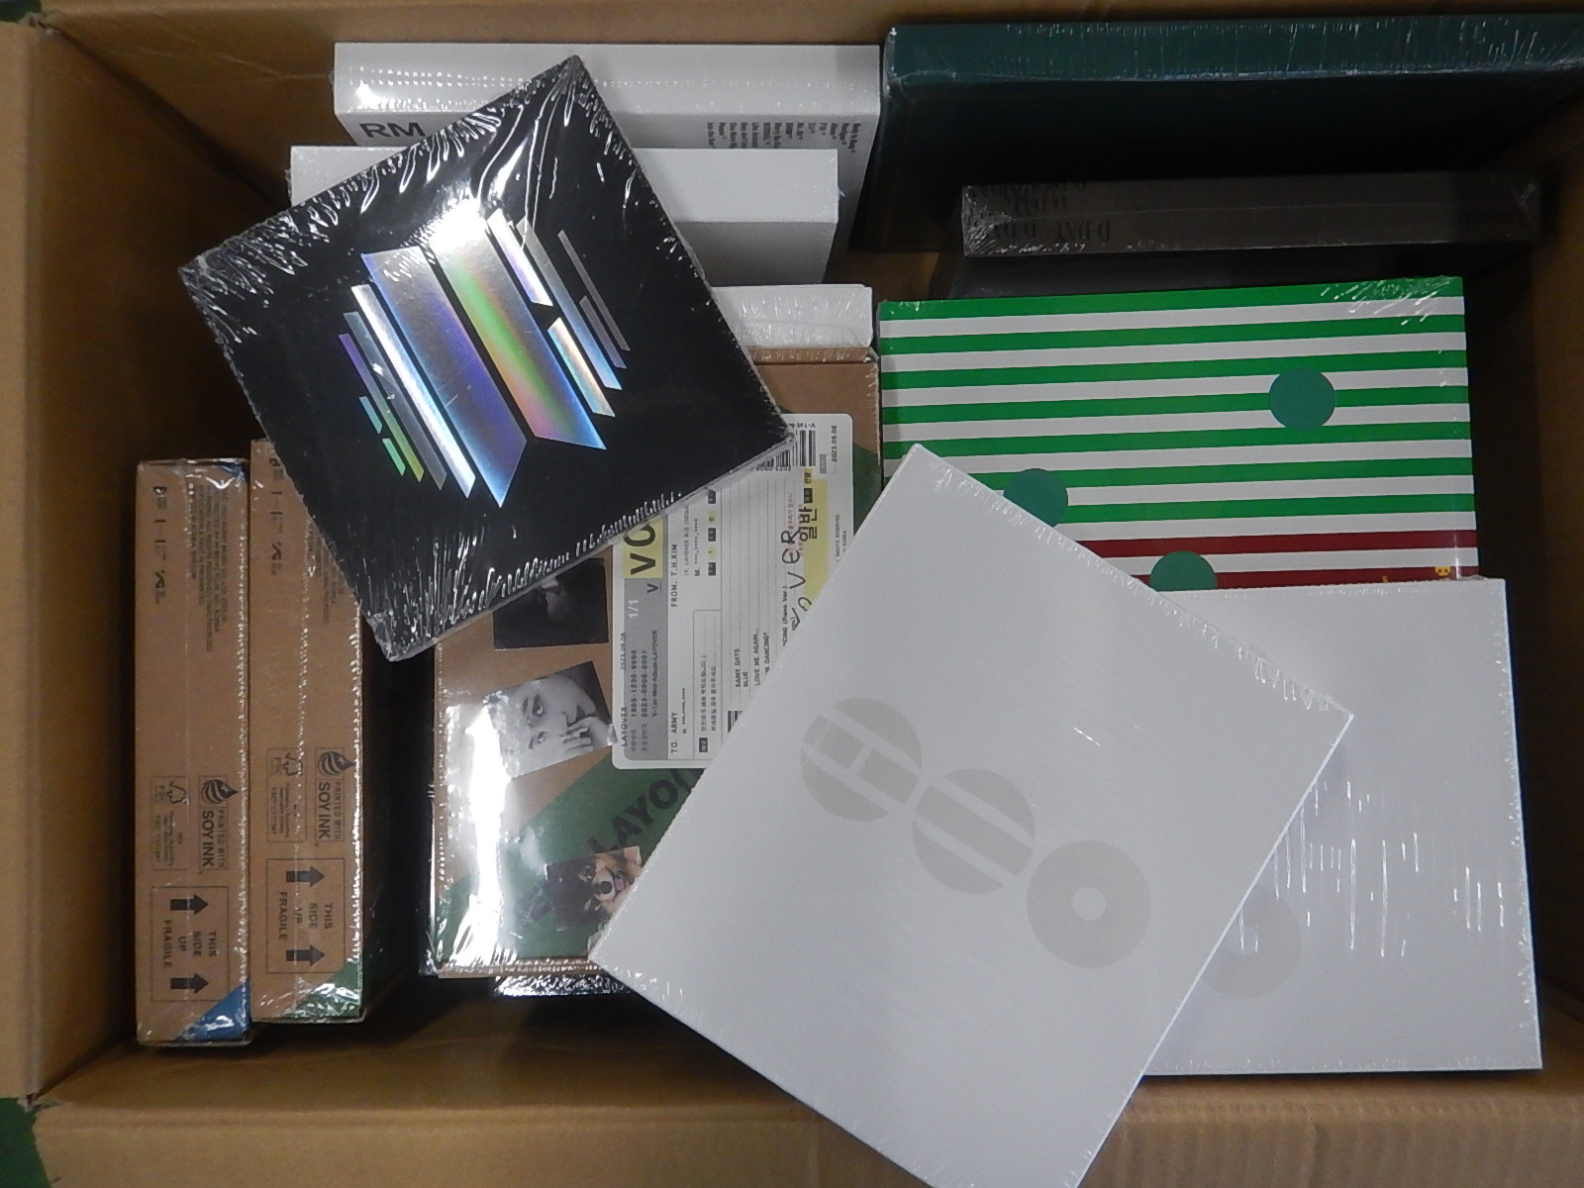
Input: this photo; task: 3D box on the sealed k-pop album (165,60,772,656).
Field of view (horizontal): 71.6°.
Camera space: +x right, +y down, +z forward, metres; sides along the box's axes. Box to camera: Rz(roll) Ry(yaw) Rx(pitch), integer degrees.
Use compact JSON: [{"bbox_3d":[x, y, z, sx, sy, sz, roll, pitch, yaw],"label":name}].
[{"bbox_3d":[-0.099,-0.076,0.363,0.142,0.022,0.142,-29,89,0],"label":"sealed k-pop album"}]

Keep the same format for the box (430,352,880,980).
[{"bbox_3d":[-0.046,0.024,0.399,0.153,0.041,0.216,-1,89,-1],"label":"box"}]

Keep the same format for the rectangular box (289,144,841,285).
[{"bbox_3d":[-0.086,-0.146,0.477,0.200,0.153,0.028,0,88,-2],"label":"rectangular box"}]

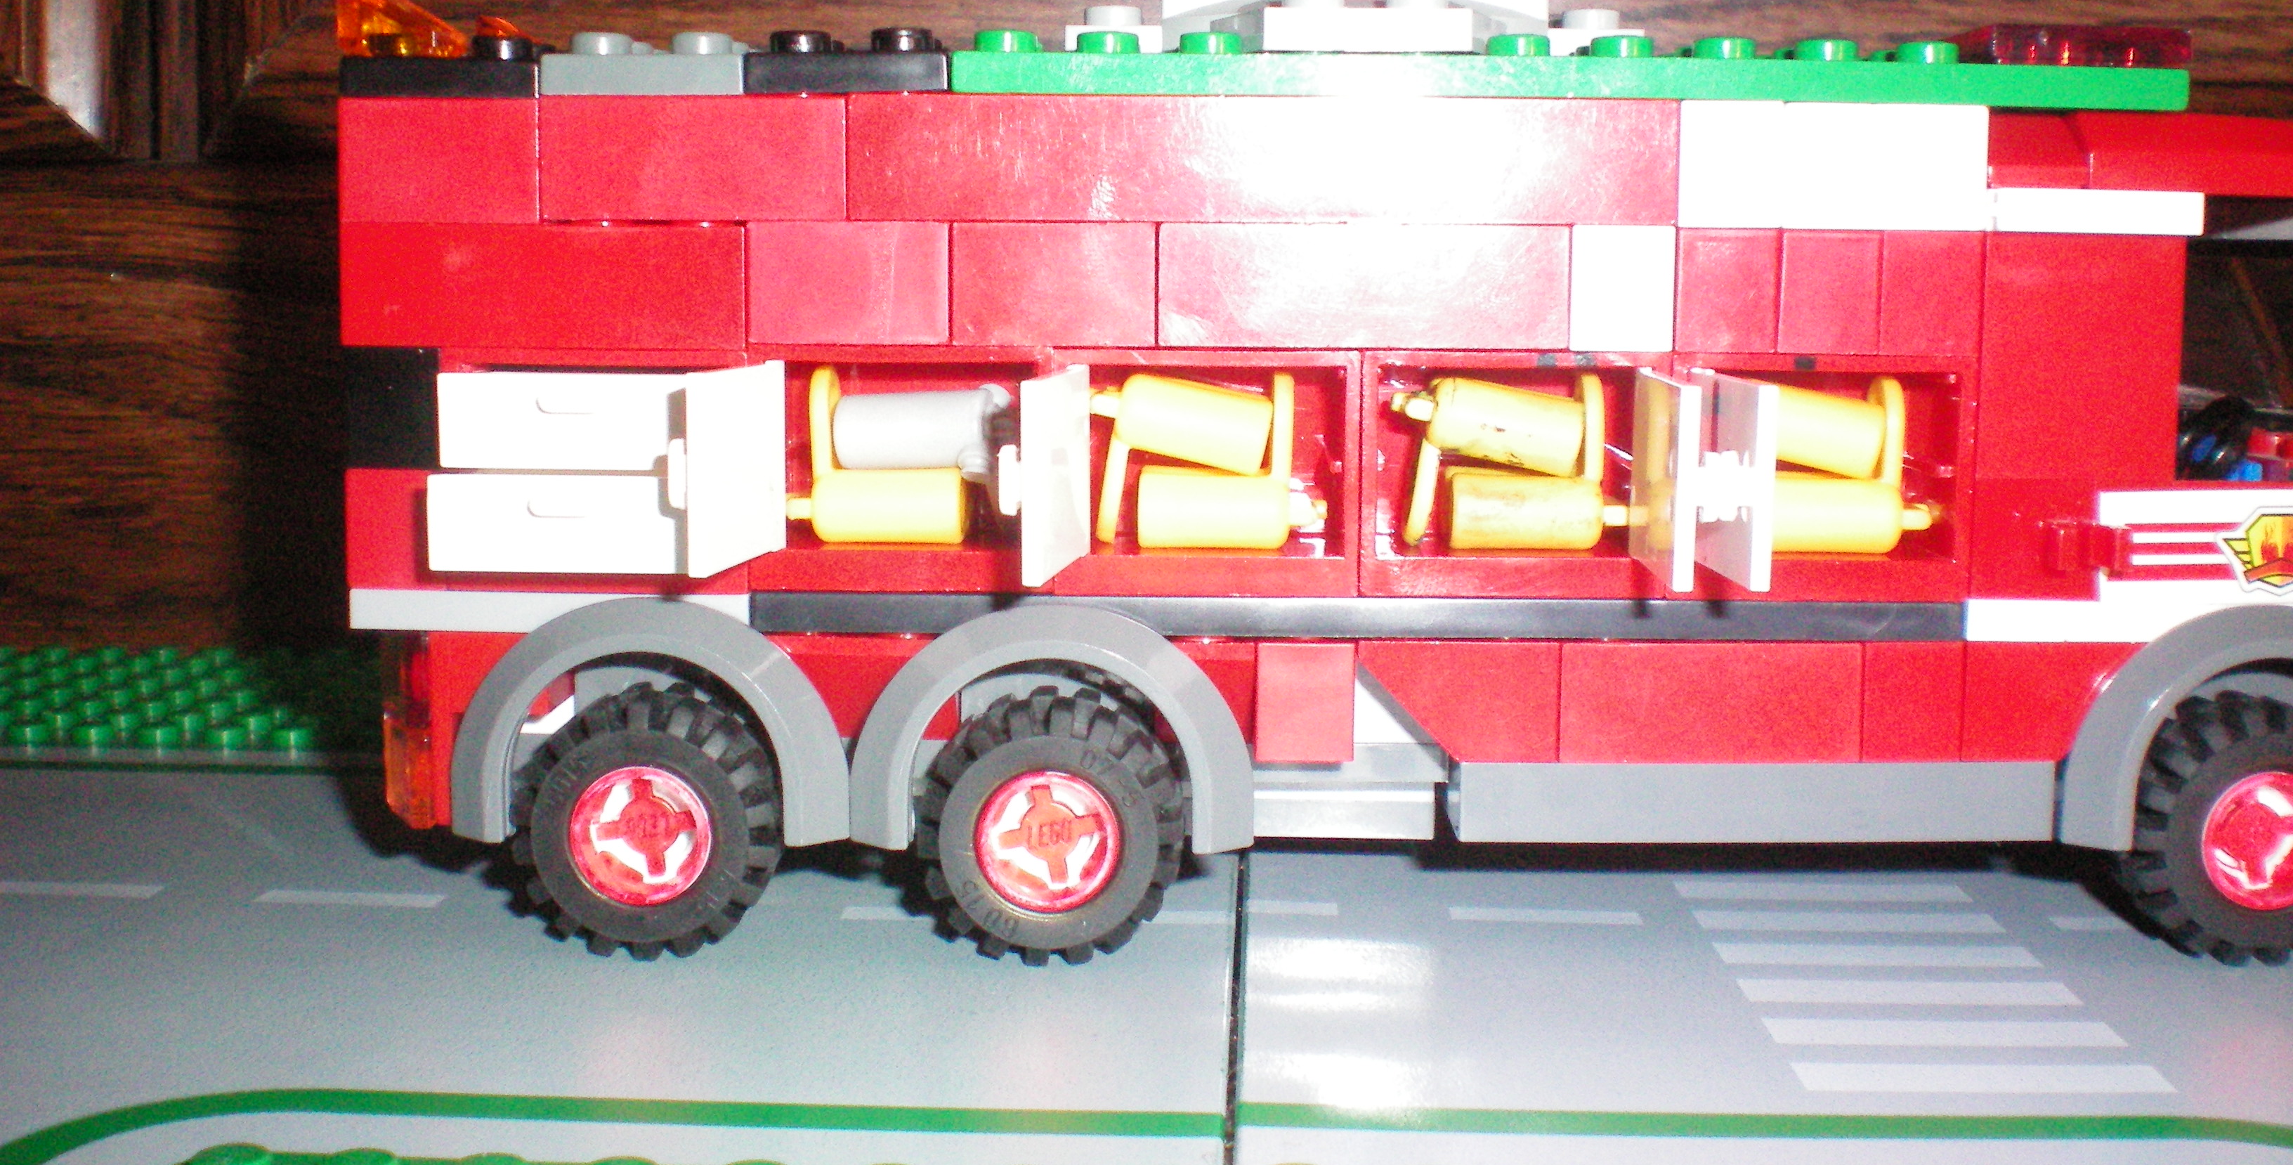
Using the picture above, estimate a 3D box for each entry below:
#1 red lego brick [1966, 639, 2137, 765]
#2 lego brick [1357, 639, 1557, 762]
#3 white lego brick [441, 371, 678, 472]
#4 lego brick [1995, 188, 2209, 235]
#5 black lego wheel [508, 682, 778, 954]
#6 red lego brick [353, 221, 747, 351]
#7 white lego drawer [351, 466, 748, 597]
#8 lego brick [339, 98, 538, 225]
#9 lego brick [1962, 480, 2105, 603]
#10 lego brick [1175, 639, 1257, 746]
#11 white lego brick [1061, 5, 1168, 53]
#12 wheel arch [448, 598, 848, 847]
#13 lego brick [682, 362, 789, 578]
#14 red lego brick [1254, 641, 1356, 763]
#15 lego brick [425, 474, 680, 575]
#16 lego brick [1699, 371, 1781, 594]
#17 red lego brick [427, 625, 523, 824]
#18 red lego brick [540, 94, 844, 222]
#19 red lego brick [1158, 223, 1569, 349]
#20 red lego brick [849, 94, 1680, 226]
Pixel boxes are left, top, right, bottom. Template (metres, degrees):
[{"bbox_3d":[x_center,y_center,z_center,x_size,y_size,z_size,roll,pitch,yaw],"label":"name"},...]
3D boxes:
[{"bbox_3d":[0.072,0.009,0.202,0.016,0.010,0.008,0,7,1],"label":"red lego brick"},{"bbox_3d":[0.025,0.009,0.201,0.016,0.010,0.008,1,7,1],"label":"lego brick"},{"bbox_3d":[-0.043,-0.013,0.197,0.021,0.007,0.013,0,6,1],"label":"white lego brick"},{"bbox_3d":[0.073,-0.029,0.197,0.016,0.003,0.008,0,7,1],"label":"lego brick"},{"bbox_3d":[-0.039,0.019,0.204,0.021,0.021,0.012,0,7,1],"label":"black lego wheel"},{"bbox_3d":[-0.047,-0.024,0.200,0.032,0.010,0.008,0,7,1],"label":"red lego brick"},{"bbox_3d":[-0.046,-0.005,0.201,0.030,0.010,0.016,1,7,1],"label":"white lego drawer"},{"bbox_3d":[-0.055,-0.033,0.199,0.016,0.010,0.008,0,7,1],"label":"lego brick"},{"bbox_3d":[0.069,-0.004,0.198,0.011,0.010,0.008,1,7,1],"label":"lego brick"},{"bbox_3d":[0.005,0.007,0.209,0.008,0.010,0.008,1,7,1],"label":"lego brick"},{"bbox_3d":[-0.003,-0.045,0.211,0.008,0.005,0.008,1,7,1],"label":"white lego brick"},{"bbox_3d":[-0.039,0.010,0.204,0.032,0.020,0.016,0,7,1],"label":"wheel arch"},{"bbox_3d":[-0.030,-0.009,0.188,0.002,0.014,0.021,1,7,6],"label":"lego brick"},{"bbox_3d":[0.013,0.009,0.201,0.008,0.010,0.008,1,7,1],"label":"red lego brick"},{"bbox_3d":[-0.043,-0.005,0.195,0.021,0.007,0.013,0,6,1],"label":"lego brick"},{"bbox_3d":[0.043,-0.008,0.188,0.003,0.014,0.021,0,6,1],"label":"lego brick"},{"bbox_3d":[-0.053,0.011,0.204,0.008,0.016,0.008,0,7,1],"label":"red lego brick"},{"bbox_3d":[-0.035,-0.033,0.199,0.024,0.010,0.008,0,7,1],"label":"red lego brick"},{"bbox_3d":[0.017,-0.023,0.199,0.032,0.010,0.008,0,7,1],"label":"red lego brick"},{"bbox_3d":[0.009,-0.033,0.196,0.064,0.010,0.008,1,7,1],"label":"red lego brick"}]

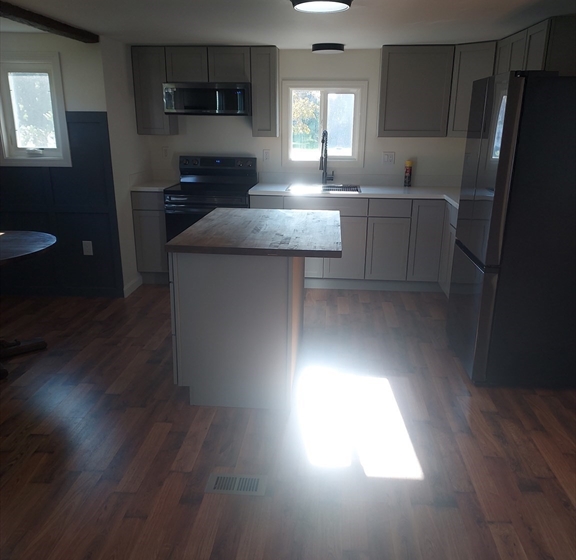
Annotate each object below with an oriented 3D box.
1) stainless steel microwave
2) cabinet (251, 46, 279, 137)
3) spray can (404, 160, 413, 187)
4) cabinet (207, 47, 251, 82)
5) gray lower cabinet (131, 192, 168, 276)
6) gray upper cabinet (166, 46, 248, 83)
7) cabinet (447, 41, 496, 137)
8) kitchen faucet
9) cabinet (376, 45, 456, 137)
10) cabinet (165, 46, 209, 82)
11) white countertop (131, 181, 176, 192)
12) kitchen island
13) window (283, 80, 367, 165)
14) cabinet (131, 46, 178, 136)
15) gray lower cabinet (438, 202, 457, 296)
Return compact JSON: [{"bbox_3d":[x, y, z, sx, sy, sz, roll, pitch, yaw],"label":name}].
[{"bbox_3d":[-0.684,-1.641,4.873,0.768,0.267,0.460,2,17,5],"label":"stainless steel microwave"},{"bbox_3d":[-0.202,-1.726,4.922,0.229,0.757,0.329,2,17,4],"label":"cabinet"},{"bbox_3d":[1.161,-1.018,5.104,0.066,0.252,0.066,0,17,0],"label":"spray can"},{"bbox_3d":[-0.504,-1.950,4.878,0.381,0.307,0.329,2,17,4],"label":"cabinet"},{"bbox_3d":[-1.247,-0.502,5.218,0.302,0.800,0.616,2,17,4],"label":"gray lower cabinet"},{"bbox_3d":[-0.688,-1.940,4.853,0.764,0.308,0.326,2,17,5],"label":"gray upper cabinet"},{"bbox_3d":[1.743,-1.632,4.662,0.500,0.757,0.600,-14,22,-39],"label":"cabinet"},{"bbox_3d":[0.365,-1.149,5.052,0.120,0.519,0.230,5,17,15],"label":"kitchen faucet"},{"bbox_3d":[1.122,-1.668,4.771,0.598,0.752,0.326,2,17,5],"label":"cabinet"},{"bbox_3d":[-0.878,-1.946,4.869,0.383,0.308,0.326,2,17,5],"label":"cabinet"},{"bbox_3d":[-1.244,-0.898,5.086,0.302,0.037,0.641,2,17,4],"label":"white countertop"},{"bbox_3d":[-0.127,0.100,3.380,0.888,0.904,1.204,2,17,5],"label":"kitchen island"},{"bbox_3d":[0.348,-1.484,5.088,0.793,0.773,0.100,2,17,5],"label":"window"},{"bbox_3d":[-1.227,-1.755,4.990,0.302,0.757,0.329,2,17,4],"label":"cabinet"},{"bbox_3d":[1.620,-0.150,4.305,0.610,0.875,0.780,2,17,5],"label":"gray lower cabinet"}]

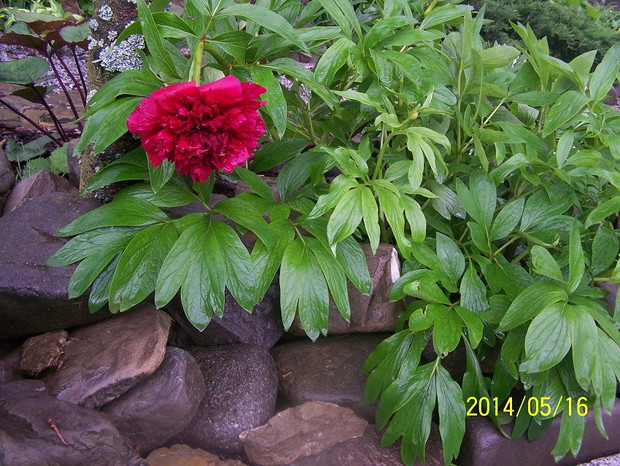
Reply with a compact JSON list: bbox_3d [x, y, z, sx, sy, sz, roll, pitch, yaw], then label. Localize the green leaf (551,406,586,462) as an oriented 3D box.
[{"bbox_3d":[0.338,0.263,0.895,0.042,0.080,0.020,11,-8,5],"label":"green leaf"}]

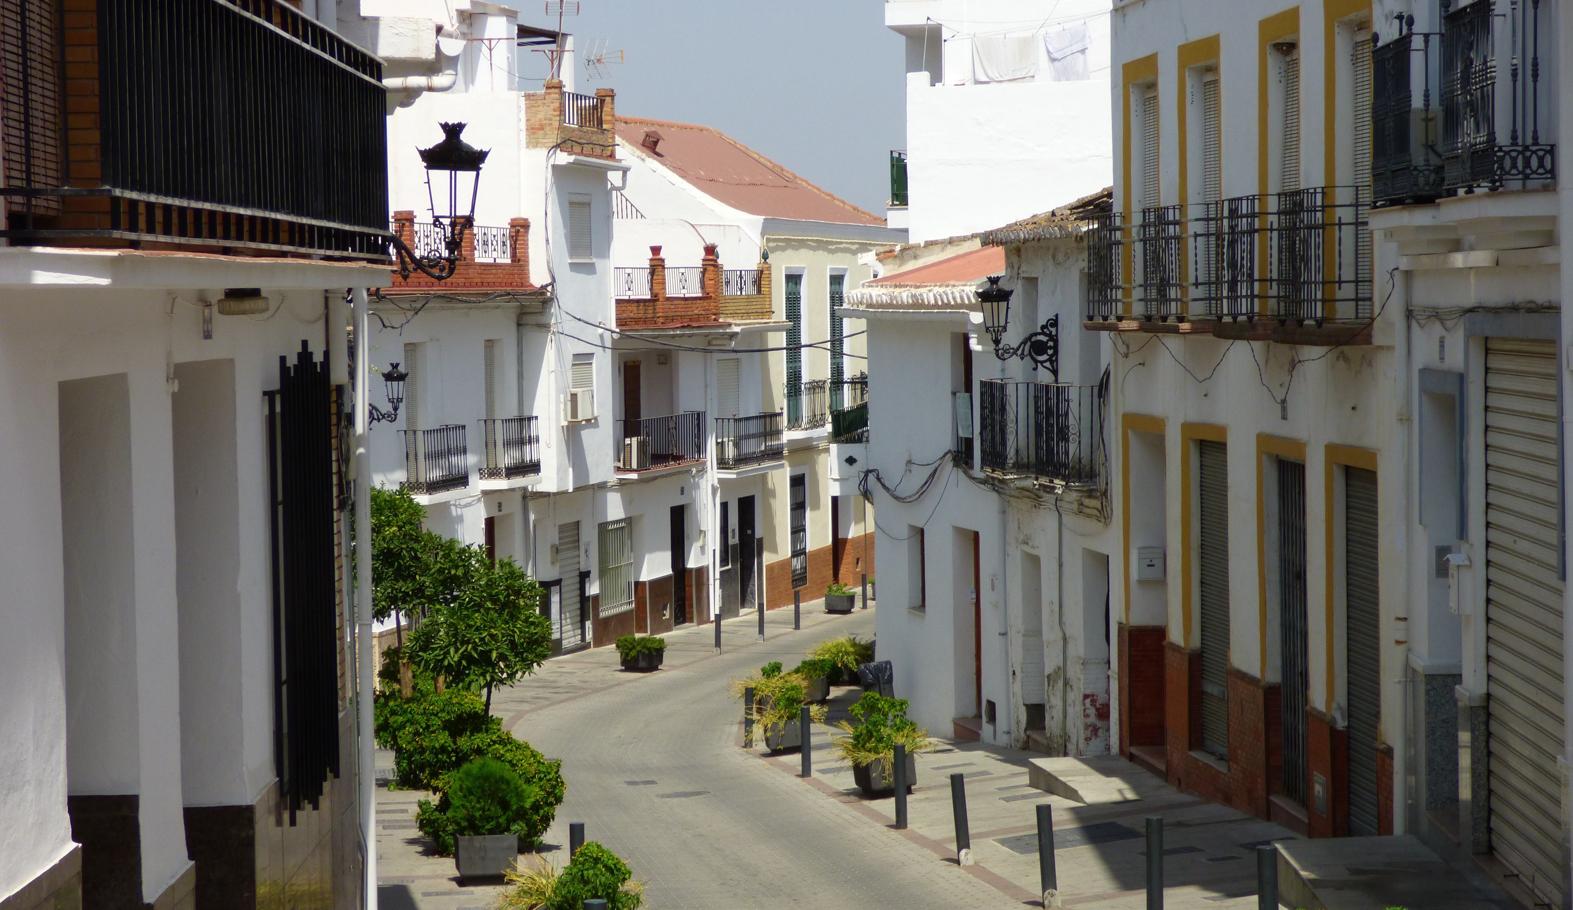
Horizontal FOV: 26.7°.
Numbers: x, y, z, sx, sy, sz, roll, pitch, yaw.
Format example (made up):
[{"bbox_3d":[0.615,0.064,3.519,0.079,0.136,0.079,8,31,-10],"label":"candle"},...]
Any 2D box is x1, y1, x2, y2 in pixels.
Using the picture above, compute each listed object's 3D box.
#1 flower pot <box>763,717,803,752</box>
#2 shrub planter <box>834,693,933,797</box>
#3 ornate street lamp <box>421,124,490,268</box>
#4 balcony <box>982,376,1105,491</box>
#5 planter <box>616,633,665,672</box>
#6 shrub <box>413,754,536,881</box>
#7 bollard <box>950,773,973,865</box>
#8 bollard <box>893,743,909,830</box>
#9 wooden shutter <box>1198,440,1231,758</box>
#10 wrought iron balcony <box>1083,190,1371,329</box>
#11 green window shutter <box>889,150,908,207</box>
[{"bbox_3d":[0.024,3.421,41.024,0.470,0.410,0.720,-1,3,-6],"label":"flower pot"},{"bbox_3d":[0.980,2.939,33.691,0.900,0.970,0.900,-1,3,-9],"label":"shrub planter"},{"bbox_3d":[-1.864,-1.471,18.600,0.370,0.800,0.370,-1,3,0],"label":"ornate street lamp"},{"bbox_3d":[2.702,-0.264,35.734,0.340,1.040,2.400,-2,3,-19],"label":"balcony"},{"bbox_3d":[-2.623,3.575,59.753,0.660,0.620,0.780,0,3,20],"label":"planter"},{"bbox_3d":[-2.469,2.932,26.600,0.900,0.950,0.800,-1,1,-3],"label":"shrub"},{"bbox_3d":[1.431,2.977,27.100,0.110,0.740,0.110,-5,3,-5],"label":"bollard"},{"bbox_3d":[1.026,2.965,29.688,0.100,0.770,0.100,-1,3,-5],"label":"bollard"},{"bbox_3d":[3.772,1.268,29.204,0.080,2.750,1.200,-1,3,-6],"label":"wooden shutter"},{"bbox_3d":[3.460,-1.580,26.950,0.400,0.950,7.600,-1,3,-7],"label":"wrought iron balcony"},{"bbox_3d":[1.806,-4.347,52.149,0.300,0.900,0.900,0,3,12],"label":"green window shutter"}]

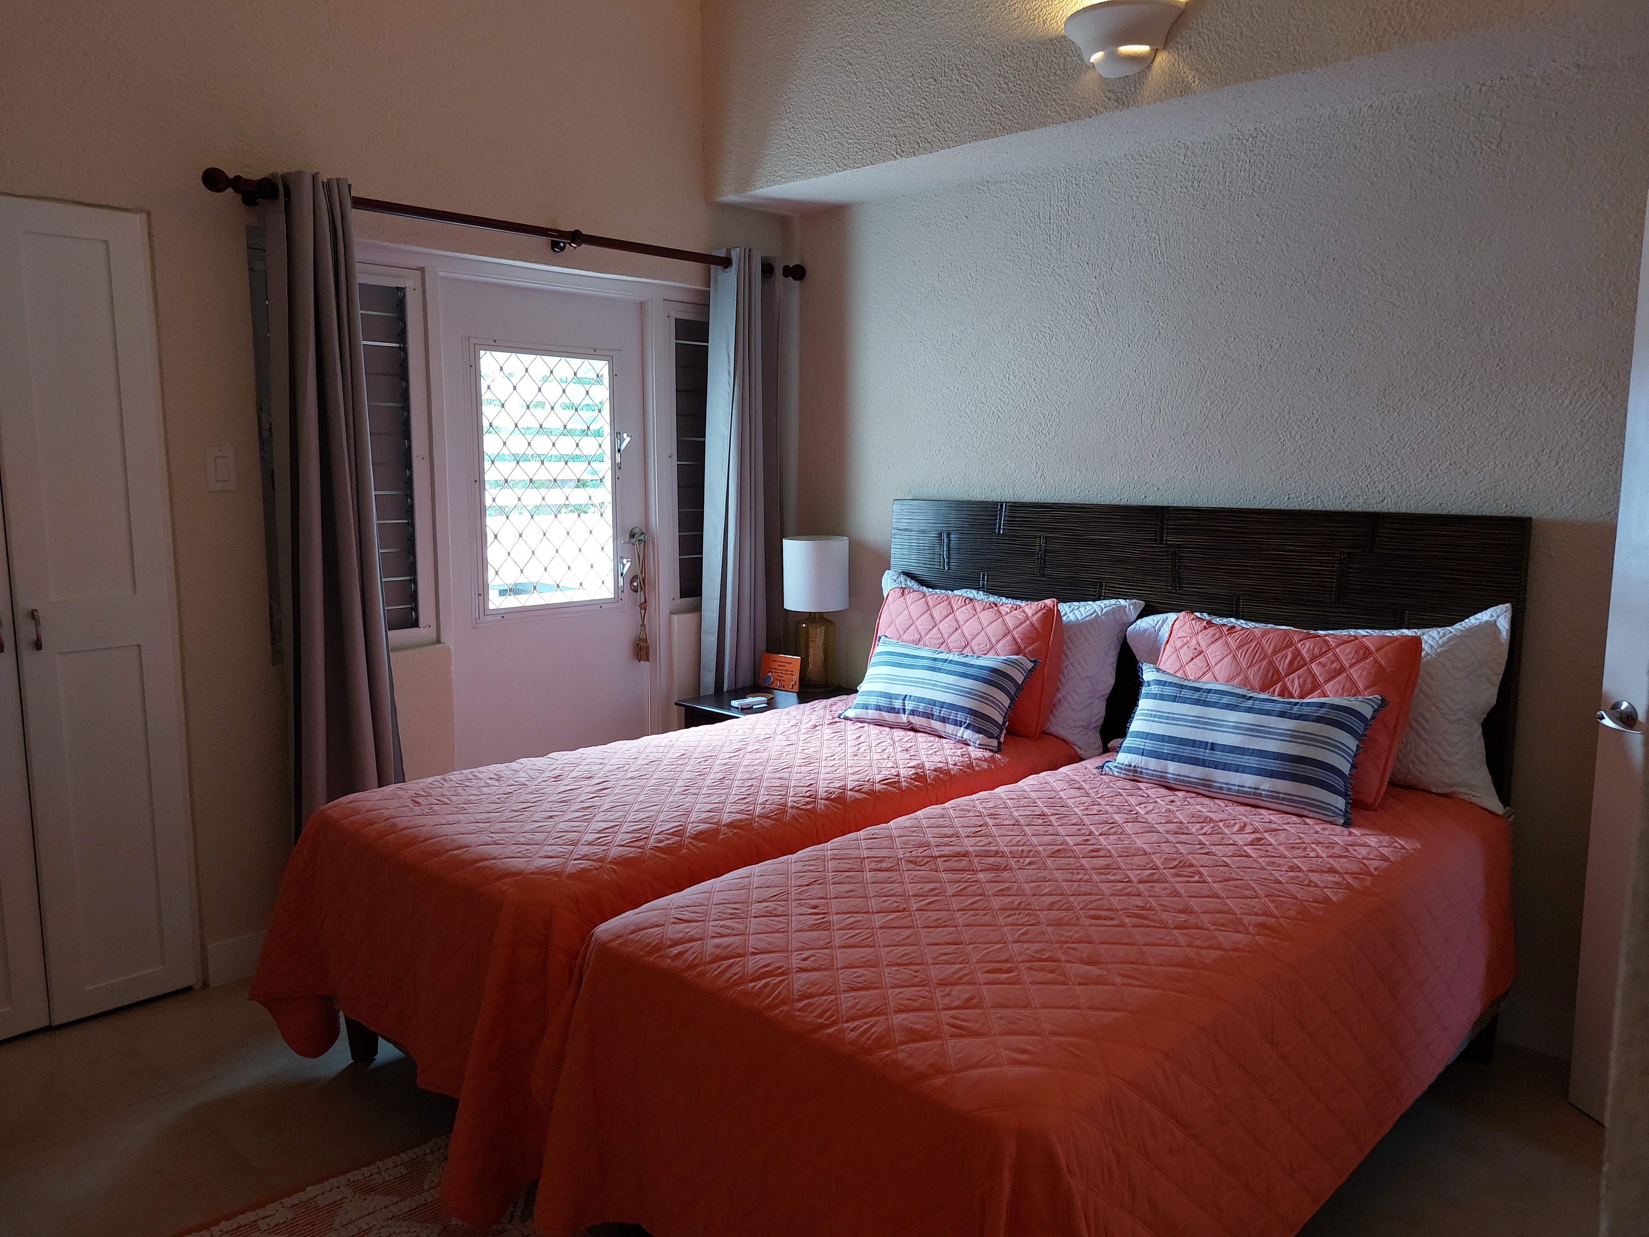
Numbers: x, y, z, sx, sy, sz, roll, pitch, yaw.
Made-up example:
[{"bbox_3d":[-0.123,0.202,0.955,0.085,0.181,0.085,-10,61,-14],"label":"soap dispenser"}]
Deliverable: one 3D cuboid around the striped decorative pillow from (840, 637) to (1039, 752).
[{"bbox_3d":[0.337,0.228,3.545,0.640,0.310,0.130,8,-23,46],"label":"striped decorative pillow"}]

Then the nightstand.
[{"bbox_3d":[-0.134,0.574,4.148,0.610,0.585,0.440,-7,10,-43],"label":"nightstand"}]

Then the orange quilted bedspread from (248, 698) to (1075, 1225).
[{"bbox_3d":[-0.255,0.673,3.141,2.120,0.560,1.200,-7,10,-43],"label":"orange quilted bedspread"}]

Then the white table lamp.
[{"bbox_3d":[-0.030,-0.017,4.239,0.245,0.563,0.245,0,7,0],"label":"white table lamp"}]

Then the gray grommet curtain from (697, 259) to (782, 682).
[{"bbox_3d":[-0.289,-0.252,4.162,0.380,2.120,0.140,-7,10,-43],"label":"gray grommet curtain"}]

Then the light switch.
[{"bbox_3d":[-1.597,-0.394,3.031,0.071,0.116,0.010,-7,10,-43],"label":"light switch"}]

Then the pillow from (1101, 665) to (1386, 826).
[{"bbox_3d":[1.016,0.303,2.856,0.650,0.320,0.130,8,-21,46],"label":"pillow"}]

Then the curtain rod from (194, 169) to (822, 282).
[{"bbox_3d":[-0.813,-1.187,3.558,2.040,0.075,0.100,-7,10,-43],"label":"curtain rod"}]

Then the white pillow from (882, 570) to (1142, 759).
[{"bbox_3d":[0.512,0.120,3.601,0.200,0.490,0.950,15,-5,-44],"label":"white pillow"}]

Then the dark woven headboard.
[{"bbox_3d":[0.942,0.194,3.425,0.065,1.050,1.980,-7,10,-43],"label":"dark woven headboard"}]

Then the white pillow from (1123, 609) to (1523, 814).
[{"bbox_3d":[1.192,0.187,2.940,0.200,0.490,0.950,7,1,-44],"label":"white pillow"}]

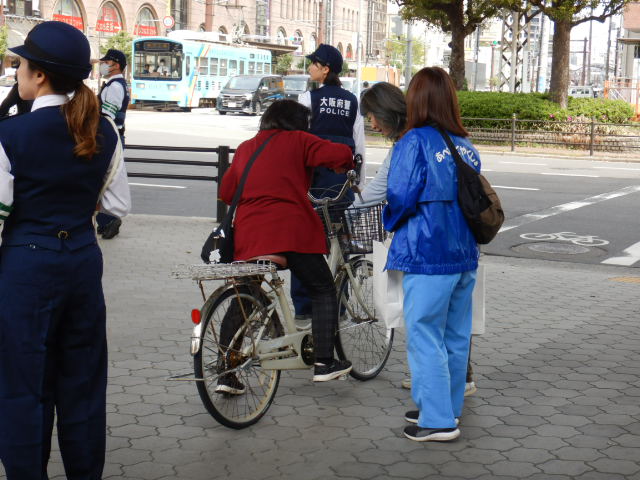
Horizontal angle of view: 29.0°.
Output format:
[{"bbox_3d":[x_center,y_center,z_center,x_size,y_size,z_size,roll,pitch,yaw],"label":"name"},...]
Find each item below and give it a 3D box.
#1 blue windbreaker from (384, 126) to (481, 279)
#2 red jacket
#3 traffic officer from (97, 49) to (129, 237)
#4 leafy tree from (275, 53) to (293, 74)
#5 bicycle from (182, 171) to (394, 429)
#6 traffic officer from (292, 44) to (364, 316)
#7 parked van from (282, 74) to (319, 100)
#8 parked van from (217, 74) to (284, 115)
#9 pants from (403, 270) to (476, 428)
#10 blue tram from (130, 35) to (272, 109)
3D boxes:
[{"bbox_3d":[0.482,-0.175,5.360,0.380,0.640,0.480,8,9,38],"label":"blue windbreaker"},{"bbox_3d":[-0.167,-0.208,5.660,0.560,0.620,0.520,6,8,27],"label":"red jacket"},{"bbox_3d":[-1.892,-0.884,11.350,0.420,1.720,0.500,2,7,-3],"label":"traffic officer"},{"bbox_3d":[-3.034,-14.057,105.080,2.000,3.800,2.000,2,7,0],"label":"leafy tree"},{"bbox_3d":[-0.069,0.239,5.755,0.560,1.080,1.770,7,9,30],"label":"bicycle"},{"bbox_3d":[0.059,-0.357,7.700,0.500,1.720,0.360,3,8,10],"label":"traffic officer"},{"bbox_3d":[-0.764,-7.807,66.499,1.730,1.880,4.600,4,8,15],"label":"parked van"},{"bbox_3d":[-3.093,-6.781,57.415,1.730,1.850,4.700,4,8,15],"label":"parked van"},{"bbox_3d":[0.519,0.432,5.430,0.330,0.780,0.360,7,9,32],"label":"pants"},{"bbox_3d":[-5.412,-8.441,61.895,2.470,3.650,13.700,4,8,14],"label":"blue tram"}]

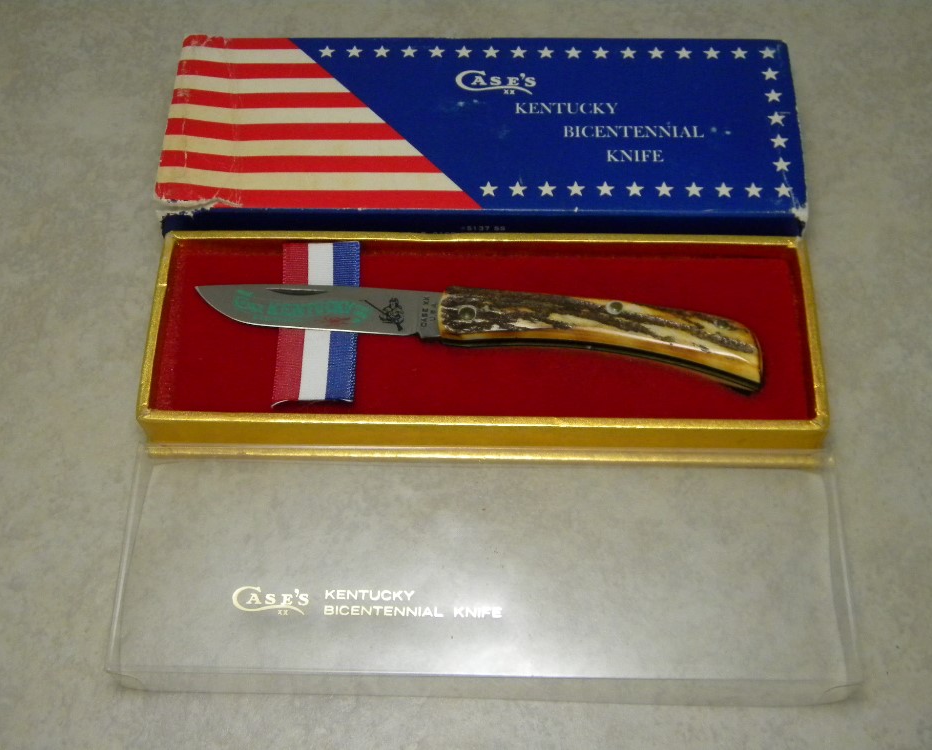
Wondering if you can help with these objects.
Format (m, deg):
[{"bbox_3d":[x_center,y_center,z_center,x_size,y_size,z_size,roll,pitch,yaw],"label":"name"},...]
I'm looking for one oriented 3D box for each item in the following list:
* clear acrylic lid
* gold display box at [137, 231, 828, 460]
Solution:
[{"bbox_3d":[0.005,0.051,0.319,0.193,0.015,0.065,1,64,1],"label":"clear acrylic lid"},{"bbox_3d":[0.005,-0.009,0.344,0.190,0.022,0.063,1,64,1],"label":"gold display box"}]

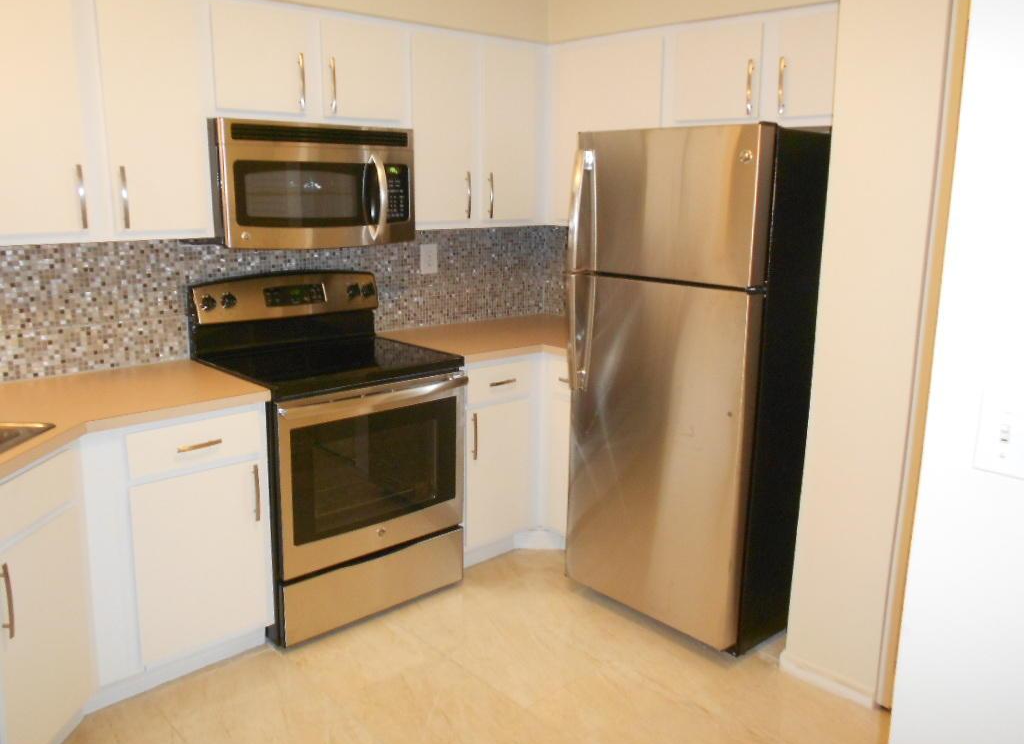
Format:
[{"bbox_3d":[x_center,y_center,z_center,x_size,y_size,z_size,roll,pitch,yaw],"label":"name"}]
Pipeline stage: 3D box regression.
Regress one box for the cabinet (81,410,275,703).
[{"bbox_3d":[-1.200,0.508,2.843,0.570,0.869,0.620,-11,17,-41],"label":"cabinet"}]

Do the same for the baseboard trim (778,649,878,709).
[{"bbox_3d":[0.993,0.968,2.691,0.017,0.075,0.305,-11,17,-41],"label":"baseboard trim"}]

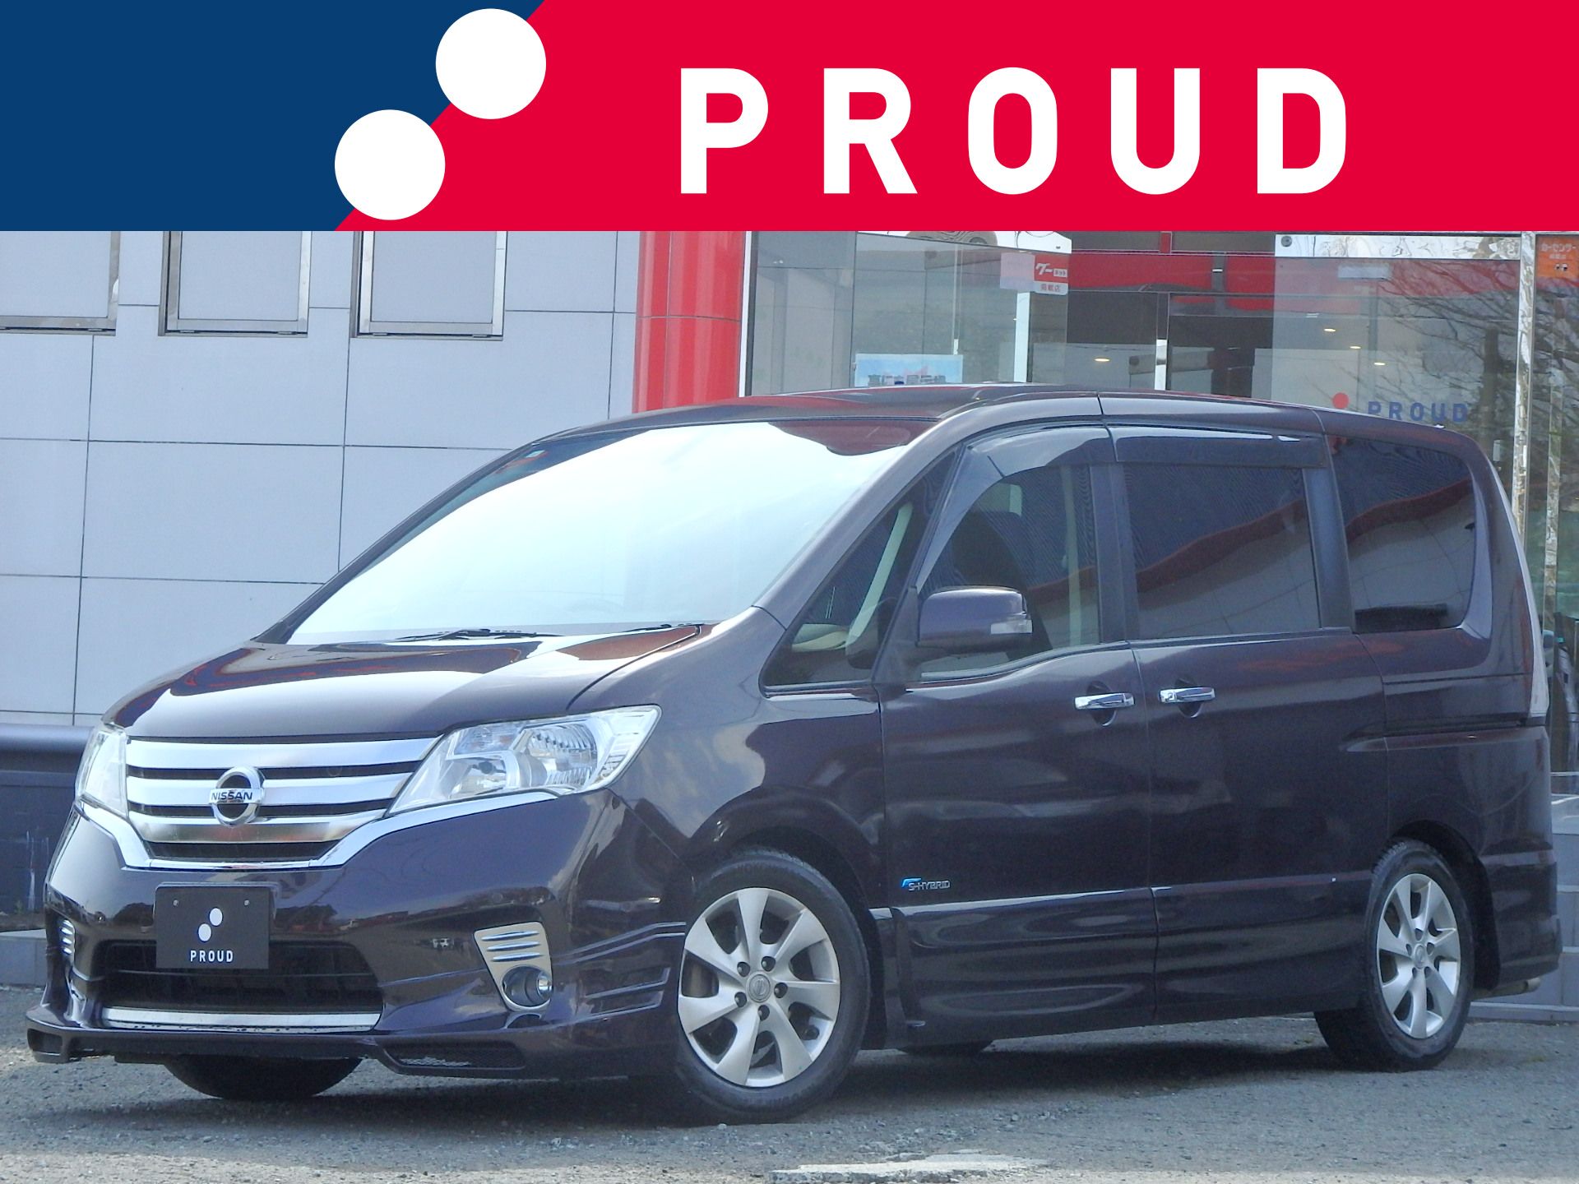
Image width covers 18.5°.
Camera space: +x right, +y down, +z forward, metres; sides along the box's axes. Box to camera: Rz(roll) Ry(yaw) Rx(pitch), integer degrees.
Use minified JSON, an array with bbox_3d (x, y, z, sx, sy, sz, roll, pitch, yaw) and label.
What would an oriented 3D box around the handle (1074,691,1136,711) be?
[{"bbox_3d":[0.767,0.261,11.669,0.050,0.040,0.215,-2,-4,38],"label":"handle"}]

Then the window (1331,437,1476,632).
[{"bbox_3d":[1.700,-0.144,13.183,0.045,0.530,0.770,-12,-9,34],"label":"window"}]

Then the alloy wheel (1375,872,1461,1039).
[{"bbox_3d":[1.634,0.984,13.070,0.180,0.443,0.443,-2,-3,38],"label":"alloy wheel"}]

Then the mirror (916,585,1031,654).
[{"bbox_3d":[0.422,0.063,11.060,0.240,0.155,0.160,-2,-4,38],"label":"mirror"}]

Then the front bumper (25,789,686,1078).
[{"bbox_3d":[-1.083,0.745,10.692,1.720,0.620,0.620,-2,-4,38],"label":"front bumper"}]

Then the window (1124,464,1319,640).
[{"bbox_3d":[1.103,-0.116,12.256,0.050,0.470,0.880,-9,-8,37],"label":"window"}]

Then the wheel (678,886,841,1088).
[{"bbox_3d":[-0.111,0.882,10.808,0.443,0.443,0.180,2,-3,-36],"label":"wheel"}]

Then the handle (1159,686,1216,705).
[{"bbox_3d":[0.992,0.257,12.088,0.045,0.042,0.235,-2,-3,38],"label":"handle"}]

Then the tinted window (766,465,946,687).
[{"bbox_3d":[0.189,-0.065,11.101,0.060,0.600,0.860,-18,-13,42],"label":"tinted window"}]

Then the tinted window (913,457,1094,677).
[{"bbox_3d":[0.514,-0.064,11.630,0.040,0.560,0.780,-12,-9,37],"label":"tinted window"}]

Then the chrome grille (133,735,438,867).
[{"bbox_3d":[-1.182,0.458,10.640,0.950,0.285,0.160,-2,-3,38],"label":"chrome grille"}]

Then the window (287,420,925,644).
[{"bbox_3d":[-0.454,-0.160,11.558,1.420,0.130,1.040,-2,27,38],"label":"window"}]

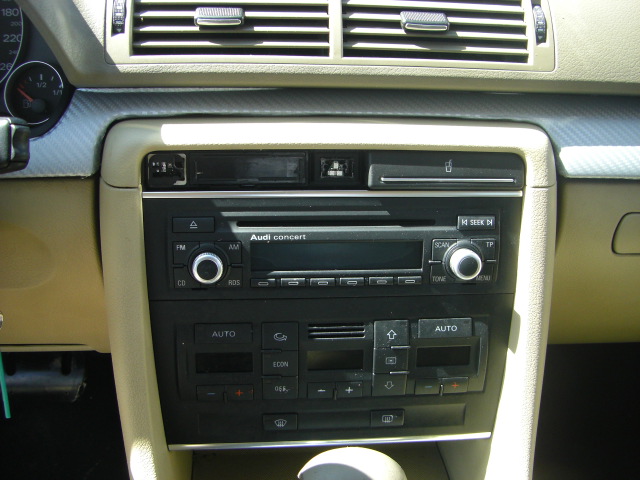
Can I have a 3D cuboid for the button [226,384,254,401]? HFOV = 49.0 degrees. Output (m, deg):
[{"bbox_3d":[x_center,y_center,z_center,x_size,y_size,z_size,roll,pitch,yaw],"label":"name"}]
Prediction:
[{"bbox_3d":[-0.051,0.097,0.449,0.017,0.011,0.006,-1,12,-6],"label":"button"}]

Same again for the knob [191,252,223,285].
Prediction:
[{"bbox_3d":[-0.069,0.017,0.432,0.019,0.019,0.011,-1,13,-5],"label":"knob"}]

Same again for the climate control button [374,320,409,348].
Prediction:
[{"bbox_3d":[0.046,0.061,0.460,0.023,0.018,0.005,-1,13,-5],"label":"climate control button"}]

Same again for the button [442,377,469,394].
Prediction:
[{"bbox_3d":[0.090,0.097,0.475,0.018,0.011,0.005,-1,13,-5],"label":"button"}]

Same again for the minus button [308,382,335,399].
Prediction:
[{"bbox_3d":[0.001,0.098,0.465,0.018,0.011,0.005,-1,13,-5],"label":"minus button"}]

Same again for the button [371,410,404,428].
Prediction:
[{"bbox_3d":[0.044,0.117,0.464,0.022,0.012,0.006,-1,12,-6],"label":"button"}]

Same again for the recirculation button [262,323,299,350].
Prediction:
[{"bbox_3d":[-0.026,0.061,0.455,0.024,0.019,0.005,-1,13,-5],"label":"recirculation button"}]

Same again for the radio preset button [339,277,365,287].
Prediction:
[{"bbox_3d":[0.020,0.026,0.451,0.016,0.005,0.005,-1,13,-5],"label":"radio preset button"}]

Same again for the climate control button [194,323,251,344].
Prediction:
[{"bbox_3d":[-0.061,0.059,0.450,0.037,0.014,0.005,-1,13,-5],"label":"climate control button"}]

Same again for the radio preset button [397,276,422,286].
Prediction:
[{"bbox_3d":[0.057,0.025,0.454,0.015,0.005,0.005,-1,13,-5],"label":"radio preset button"}]

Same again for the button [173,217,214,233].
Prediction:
[{"bbox_3d":[-0.078,-0.010,0.434,0.026,0.010,0.005,-1,13,-5],"label":"button"}]

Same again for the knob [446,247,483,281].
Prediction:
[{"bbox_3d":[0.093,0.015,0.448,0.018,0.018,0.012,-1,13,-5],"label":"knob"}]

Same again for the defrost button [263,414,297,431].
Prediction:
[{"bbox_3d":[-0.026,0.117,0.456,0.023,0.012,0.006,-1,12,-6],"label":"defrost button"}]

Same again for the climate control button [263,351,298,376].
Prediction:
[{"bbox_3d":[-0.026,0.080,0.458,0.023,0.018,0.005,-1,13,-5],"label":"climate control button"}]

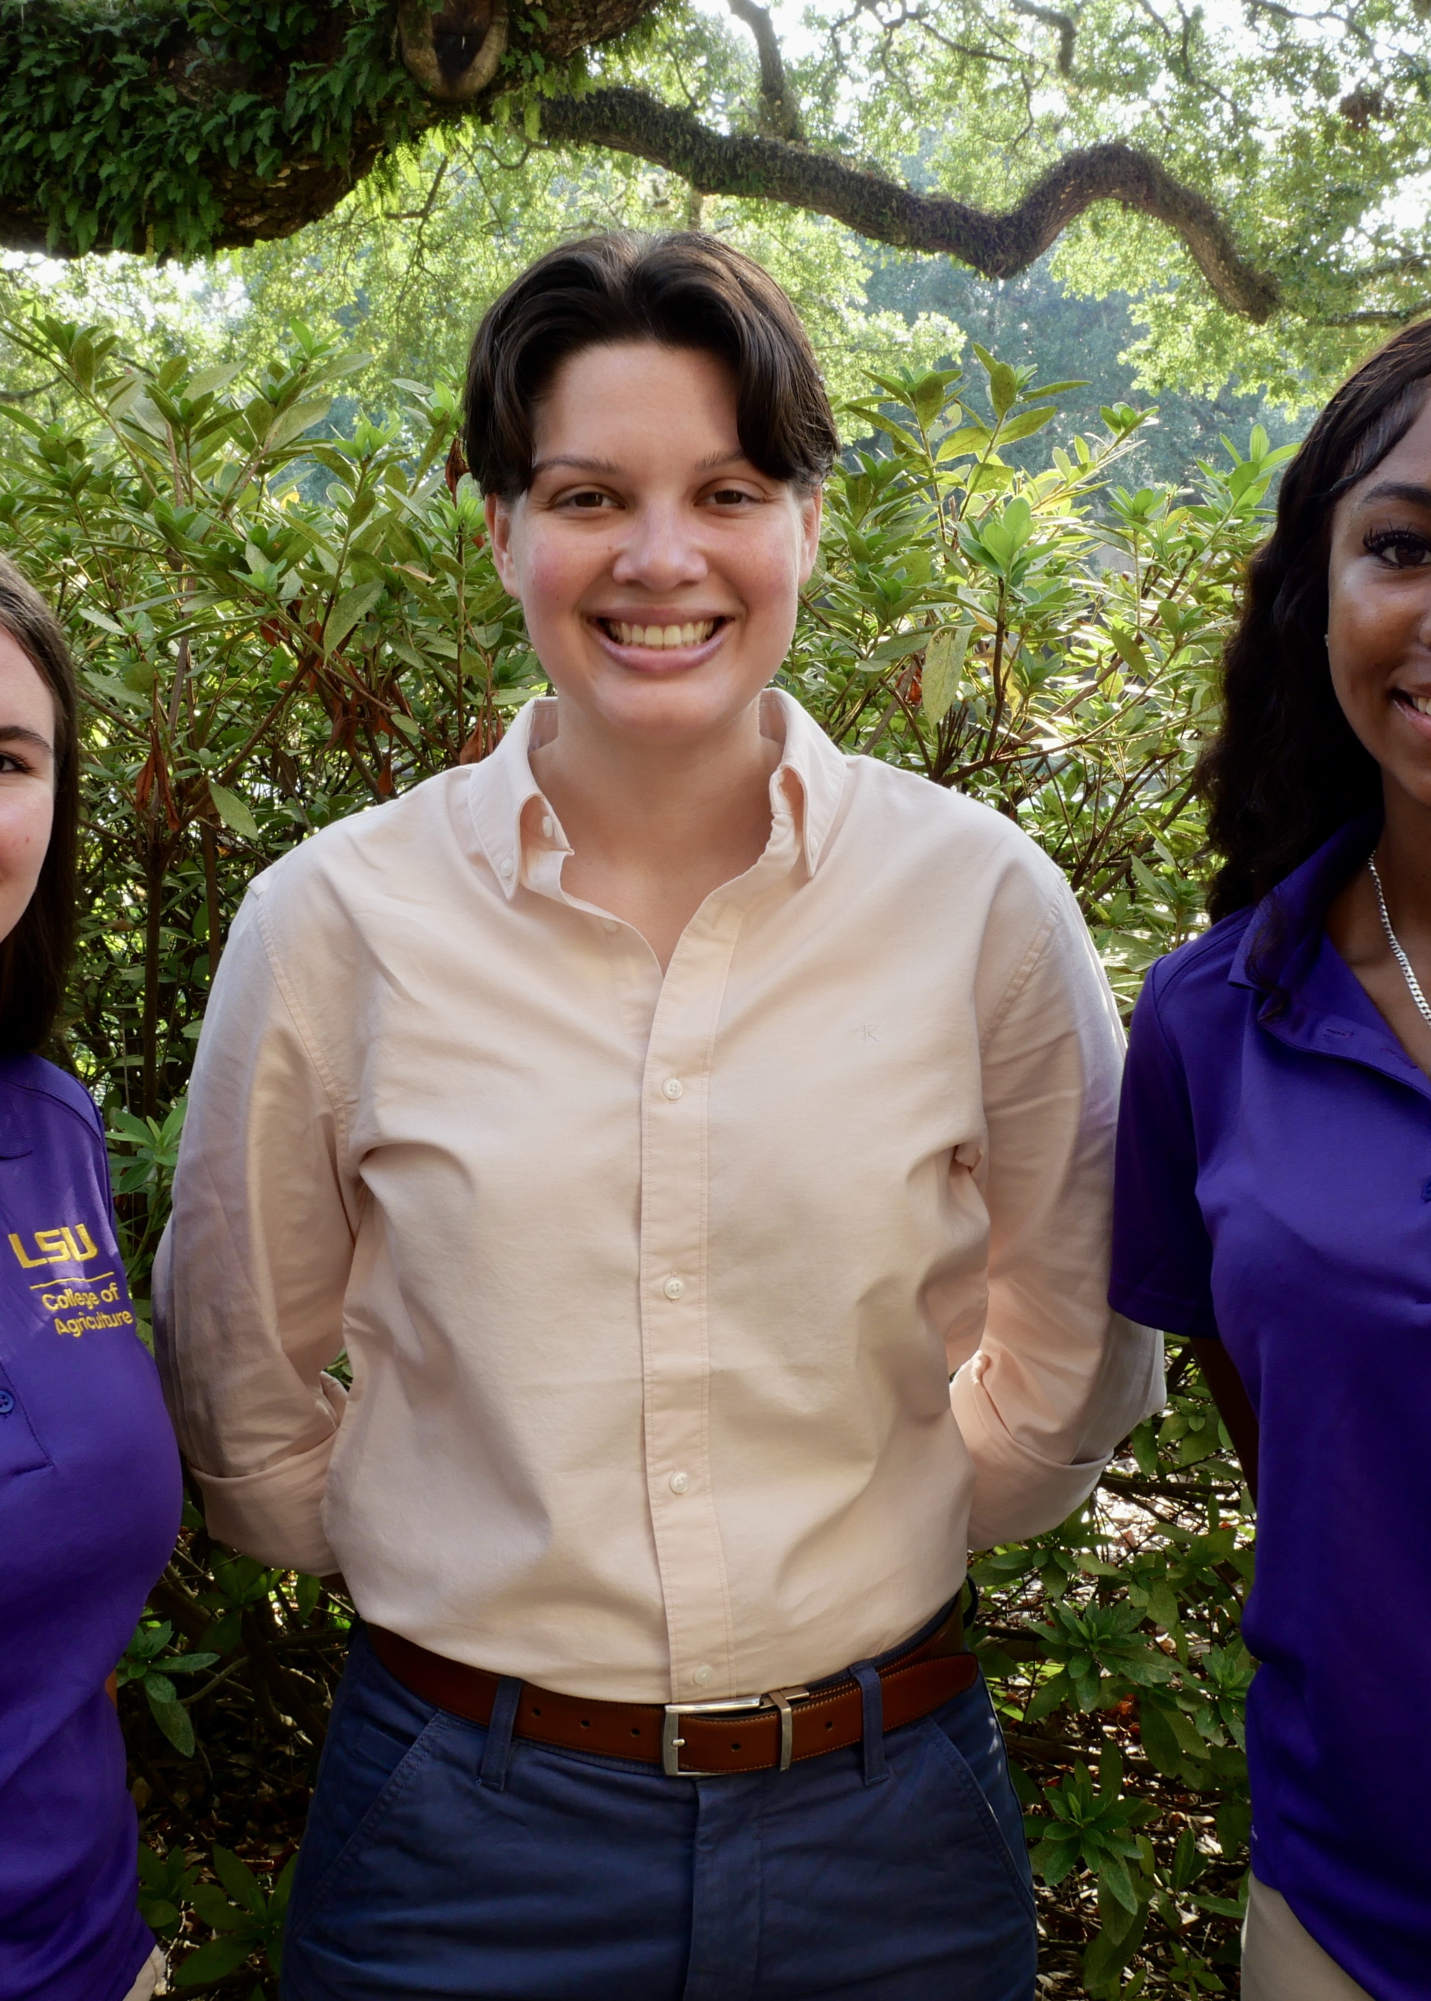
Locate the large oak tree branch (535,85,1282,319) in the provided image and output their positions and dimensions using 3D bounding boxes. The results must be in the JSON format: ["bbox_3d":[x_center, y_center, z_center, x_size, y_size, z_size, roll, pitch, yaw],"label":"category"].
[{"bbox_3d":[0.409,-1.690,4.900,1.600,0.470,0.450,0,7,0],"label":"large oak tree branch"}]

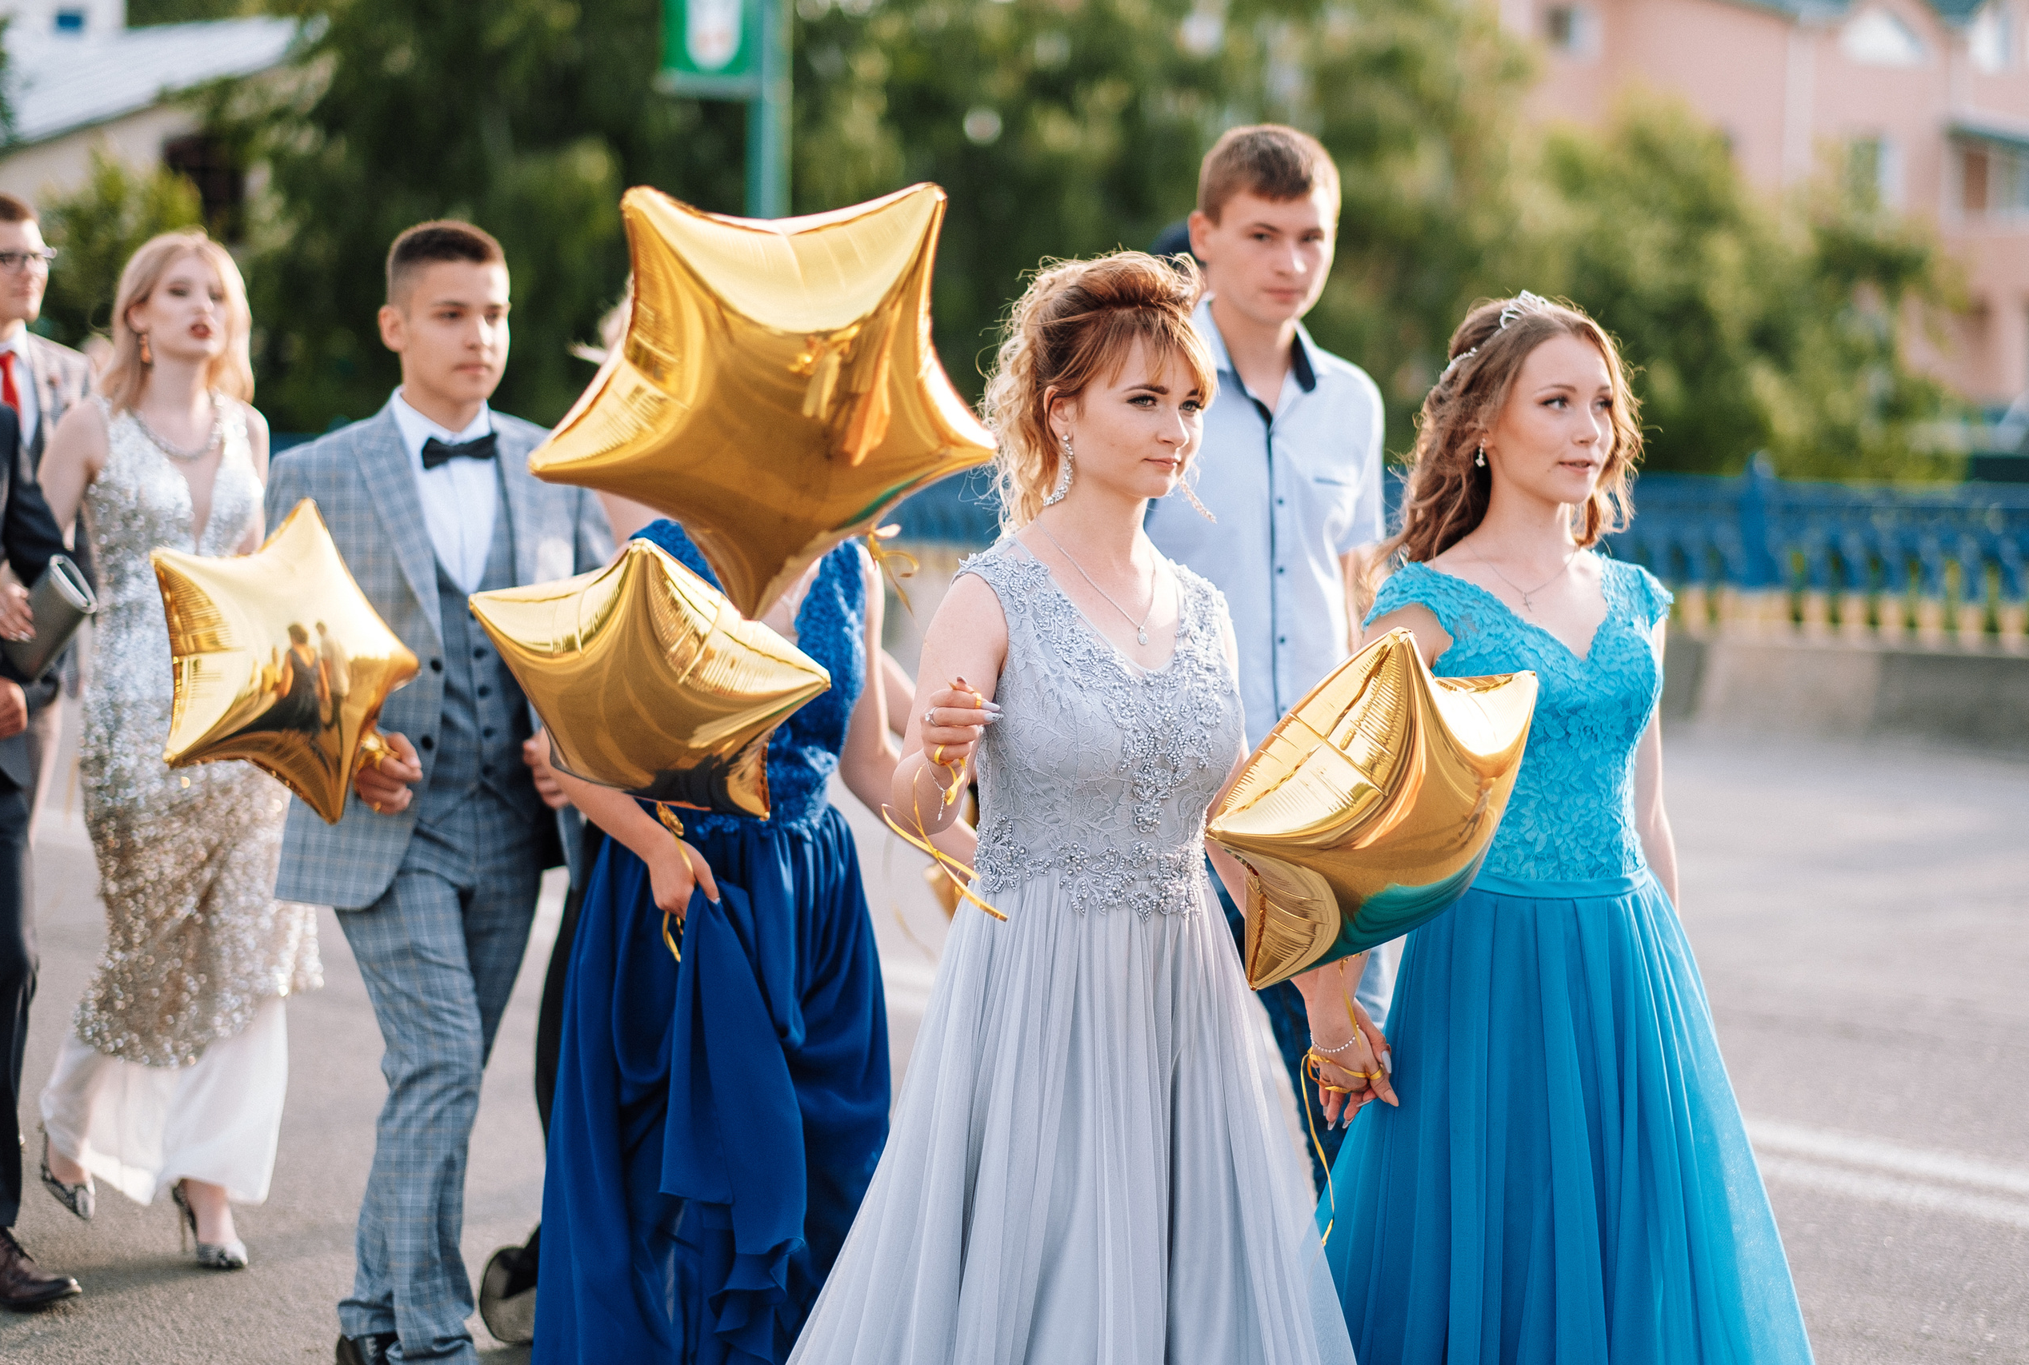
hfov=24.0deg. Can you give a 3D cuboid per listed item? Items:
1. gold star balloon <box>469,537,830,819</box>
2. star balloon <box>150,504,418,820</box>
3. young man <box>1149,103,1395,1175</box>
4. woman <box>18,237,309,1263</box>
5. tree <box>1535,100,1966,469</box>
[{"bbox_3d":[-0.451,-0.017,5.933,0.460,0.440,0.180,13,47,12],"label":"gold star balloon"},{"bbox_3d":[-1.050,-0.049,6.827,0.460,0.440,0.180,24,-24,-39],"label":"star balloon"},{"bbox_3d":[0.295,0.218,6.050,0.470,1.830,0.310,0,4,-28],"label":"young man"},{"bbox_3d":[-1.463,0.090,8.280,0.450,1.750,0.400,-1,4,-32],"label":"woman"},{"bbox_3d":[6.864,-3.245,45.000,4.200,4.700,4.000,1,3,0],"label":"tree"}]

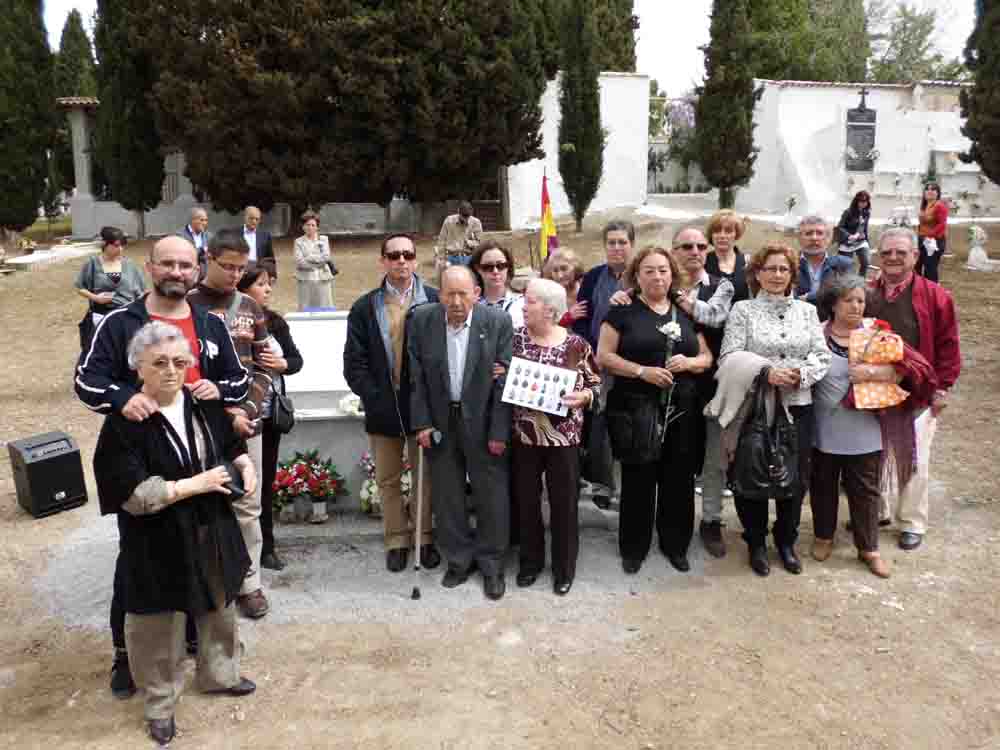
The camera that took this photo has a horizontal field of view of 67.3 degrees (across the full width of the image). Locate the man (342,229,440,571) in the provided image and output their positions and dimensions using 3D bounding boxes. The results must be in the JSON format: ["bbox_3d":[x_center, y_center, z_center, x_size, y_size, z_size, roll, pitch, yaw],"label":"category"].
[{"bbox_3d":[-0.537,0.155,3.899,0.540,1.740,0.380,-2,9,-5],"label":"man"}]

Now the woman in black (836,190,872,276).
[{"bbox_3d":[5.052,-1.833,10.673,0.460,1.520,0.400,-1,6,-10],"label":"woman in black"}]

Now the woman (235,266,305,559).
[{"bbox_3d":[-1.239,0.217,3.986,0.460,1.610,0.380,-6,11,-29],"label":"woman"}]

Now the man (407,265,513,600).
[{"bbox_3d":[-0.198,0.283,3.675,0.540,1.620,0.420,-1,9,-2],"label":"man"}]

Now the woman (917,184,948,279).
[{"bbox_3d":[6.023,-1.839,10.472,0.360,1.630,0.470,-5,7,-42],"label":"woman"}]

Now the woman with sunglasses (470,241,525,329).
[{"bbox_3d":[-0.014,0.070,4.276,0.470,1.650,0.330,0,6,-2],"label":"woman with sunglasses"}]

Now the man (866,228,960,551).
[{"bbox_3d":[2.270,0.053,4.174,0.540,1.710,0.370,3,6,32],"label":"man"}]

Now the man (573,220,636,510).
[{"bbox_3d":[0.658,-0.071,4.514,0.520,1.690,0.340,0,6,4],"label":"man"}]

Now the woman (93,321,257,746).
[{"bbox_3d":[-1.255,0.547,2.896,0.530,1.510,0.420,-5,7,-40],"label":"woman"}]

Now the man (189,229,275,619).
[{"bbox_3d":[-1.192,0.233,3.372,0.500,1.750,0.400,-6,10,-26],"label":"man"}]

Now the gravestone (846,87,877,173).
[{"bbox_3d":[7.960,-5.368,16.562,0.650,1.840,0.170,0,6,-4],"label":"gravestone"}]

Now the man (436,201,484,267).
[{"bbox_3d":[-0.442,-1.275,9.237,0.520,1.700,0.360,-1,9,-3],"label":"man"}]

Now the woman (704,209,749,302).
[{"bbox_3d":[1.499,-0.253,4.949,0.460,1.660,0.320,1,6,13],"label":"woman"}]

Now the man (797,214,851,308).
[{"bbox_3d":[2.074,-0.167,4.941,0.520,1.740,0.340,3,10,20],"label":"man"}]

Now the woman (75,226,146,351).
[{"bbox_3d":[-3.091,-0.368,5.992,0.500,1.610,0.380,-3,6,-32],"label":"woman"}]

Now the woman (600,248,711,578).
[{"bbox_3d":[0.781,0.186,3.772,0.570,1.640,0.400,0,9,6],"label":"woman"}]

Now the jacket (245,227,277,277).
[{"bbox_3d":[-2.569,-1.186,7.923,0.490,0.750,0.290,0,6,3],"label":"jacket"}]

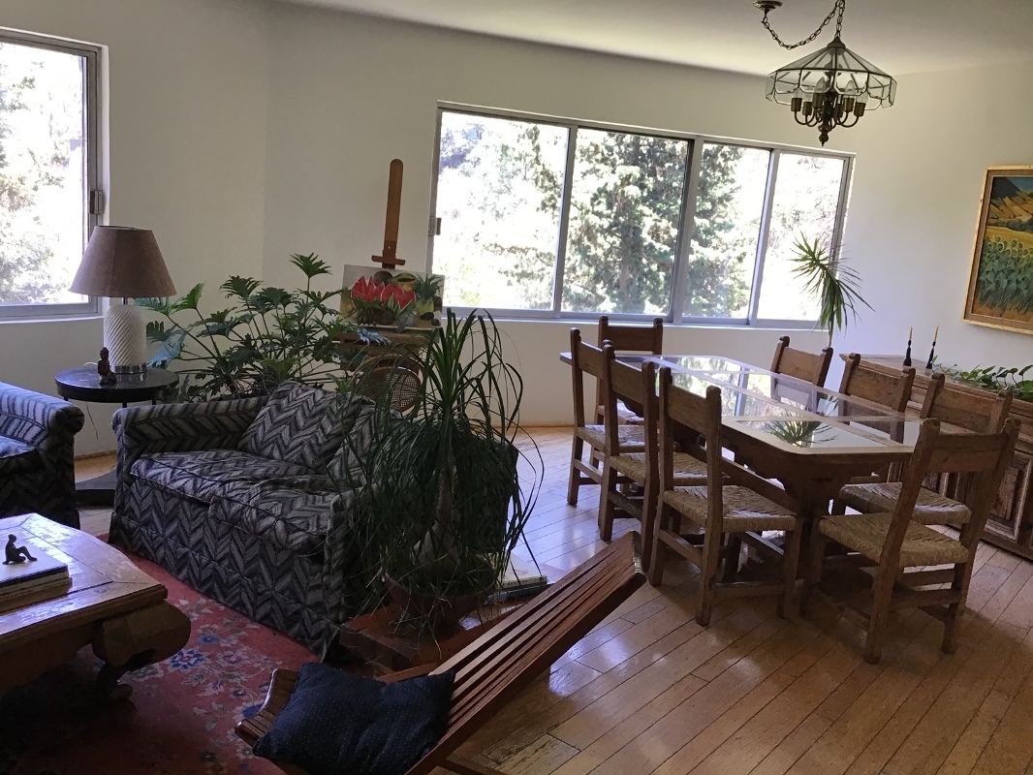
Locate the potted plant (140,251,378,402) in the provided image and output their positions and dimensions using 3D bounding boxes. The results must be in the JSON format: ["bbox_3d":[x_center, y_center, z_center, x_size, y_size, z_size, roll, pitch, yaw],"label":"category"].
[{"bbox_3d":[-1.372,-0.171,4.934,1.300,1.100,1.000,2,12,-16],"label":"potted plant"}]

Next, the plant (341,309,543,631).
[{"bbox_3d":[-0.232,0.290,3.045,0.660,1.080,0.660,5,11,0],"label":"plant"}]

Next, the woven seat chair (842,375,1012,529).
[{"bbox_3d":[1.868,0.459,4.326,0.515,0.992,0.452,0,12,-21],"label":"woven seat chair"}]

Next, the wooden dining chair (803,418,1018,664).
[{"bbox_3d":[1.559,0.551,3.704,0.452,0.992,0.515,1,11,-21],"label":"wooden dining chair"}]

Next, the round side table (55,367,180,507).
[{"bbox_3d":[-1.954,0.243,4.578,0.560,0.595,0.560,2,12,-16],"label":"round side table"}]

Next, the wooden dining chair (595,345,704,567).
[{"bbox_3d":[0.696,0.329,4.504,0.515,0.992,0.452,0,12,-23],"label":"wooden dining chair"}]

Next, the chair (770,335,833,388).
[{"bbox_3d":[1.383,0.218,5.180,0.500,0.965,0.440,0,12,-24],"label":"chair"}]

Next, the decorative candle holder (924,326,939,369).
[{"bbox_3d":[2.627,-0.245,5.838,0.050,0.282,0.050,0,11,-21],"label":"decorative candle holder"}]

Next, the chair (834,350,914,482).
[{"bbox_3d":[1.601,0.340,4.666,0.500,0.965,0.440,1,12,-21],"label":"chair"}]

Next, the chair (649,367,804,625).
[{"bbox_3d":[0.865,0.433,3.896,0.500,0.965,0.440,-1,13,-25],"label":"chair"}]

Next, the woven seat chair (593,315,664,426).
[{"bbox_3d":[0.757,0.093,5.775,0.452,0.992,0.515,1,11,-17],"label":"woven seat chair"}]

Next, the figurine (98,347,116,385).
[{"bbox_3d":[-2.043,-0.115,4.634,0.085,0.170,0.100,11,12,29],"label":"figurine"}]

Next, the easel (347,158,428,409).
[{"bbox_3d":[-0.718,-0.384,5.227,0.560,1.770,0.550,1,12,-17],"label":"easel"}]

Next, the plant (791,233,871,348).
[{"bbox_3d":[2.192,-0.315,6.731,0.650,1.530,0.600,0,12,-22],"label":"plant"}]

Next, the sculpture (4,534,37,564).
[{"bbox_3d":[-1.425,0.462,2.662,0.085,0.087,0.050,-2,12,-30],"label":"sculpture"}]

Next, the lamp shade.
[{"bbox_3d":[-1.936,-0.625,4.577,0.485,0.335,0.485,2,12,-16],"label":"lamp shade"}]

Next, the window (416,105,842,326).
[{"bbox_3d":[1.015,-1.154,6.814,3.430,1.410,0.120,0,12,-22],"label":"window"}]

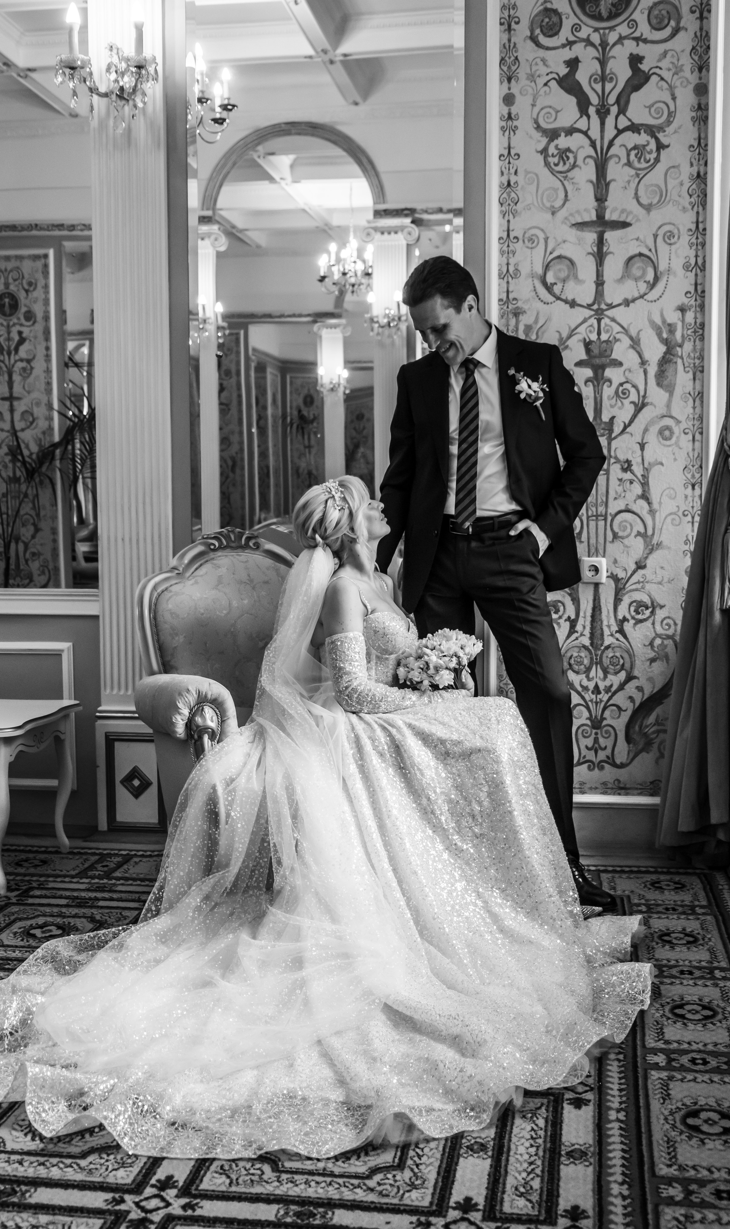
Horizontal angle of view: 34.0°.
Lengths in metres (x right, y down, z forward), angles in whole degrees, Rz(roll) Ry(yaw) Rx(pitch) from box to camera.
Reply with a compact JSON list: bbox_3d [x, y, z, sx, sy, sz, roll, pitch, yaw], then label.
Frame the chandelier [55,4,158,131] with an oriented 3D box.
[{"bbox_3d":[-0.805,-1.704,3.722,0.320,0.389,0.240,1,4,12],"label":"chandelier"}]

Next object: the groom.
[{"bbox_3d":[0.370,-0.091,3.383,0.660,1.810,0.470,1,4,15],"label":"groom"}]

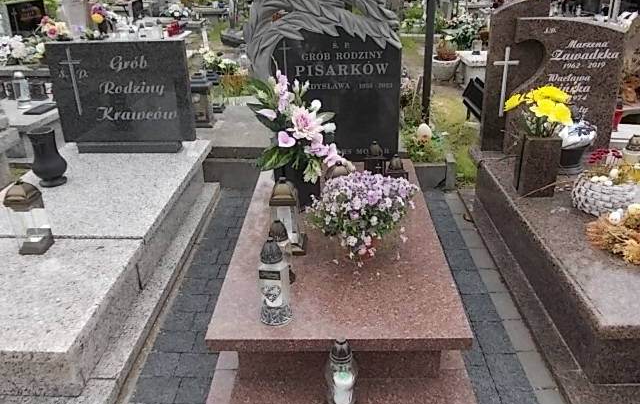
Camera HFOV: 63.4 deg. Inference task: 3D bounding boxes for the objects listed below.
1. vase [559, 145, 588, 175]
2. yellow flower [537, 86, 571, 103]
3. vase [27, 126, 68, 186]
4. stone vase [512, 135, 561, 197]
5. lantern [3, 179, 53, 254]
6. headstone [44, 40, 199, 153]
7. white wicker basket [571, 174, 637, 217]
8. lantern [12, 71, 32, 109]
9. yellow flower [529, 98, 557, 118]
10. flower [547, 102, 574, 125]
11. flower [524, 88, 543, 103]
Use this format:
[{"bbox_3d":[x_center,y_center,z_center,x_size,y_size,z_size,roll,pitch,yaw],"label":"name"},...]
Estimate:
[{"bbox_3d":[1.495,-0.291,3.065,0.180,0.200,0.180,0,26,1],"label":"vase"},{"bbox_3d":[1.172,-0.540,2.599,0.145,0.075,0.110,0,26,1],"label":"yellow flower"},{"bbox_3d":[-1.565,-0.259,2.962,0.179,0.316,0.179,-1,26,2],"label":"vase"},{"bbox_3d":[1.060,-0.178,2.525,0.162,0.286,0.134,3,26,10],"label":"stone vase"},{"bbox_3d":[-1.281,0.061,2.268,0.119,0.327,0.119,-1,26,2],"label":"lantern"},{"bbox_3d":[-1.232,-0.665,3.309,0.855,0.690,0.130,0,22,1],"label":"headstone"},{"bbox_3d":[1.349,-0.053,2.393,0.297,0.157,0.235,-1,26,2],"label":"white wicker basket"},{"bbox_3d":[-2.535,-0.947,4.377,0.110,0.293,0.110,-1,26,2],"label":"lantern"},{"bbox_3d":[1.087,-0.457,2.529,0.120,0.090,0.100,0,26,1],"label":"yellow flower"},{"bbox_3d":[1.093,-0.401,2.371,0.112,0.090,0.101,-1,26,2],"label":"flower"},{"bbox_3d":[1.057,-0.527,2.563,0.080,0.065,0.075,0,26,1],"label":"flower"}]

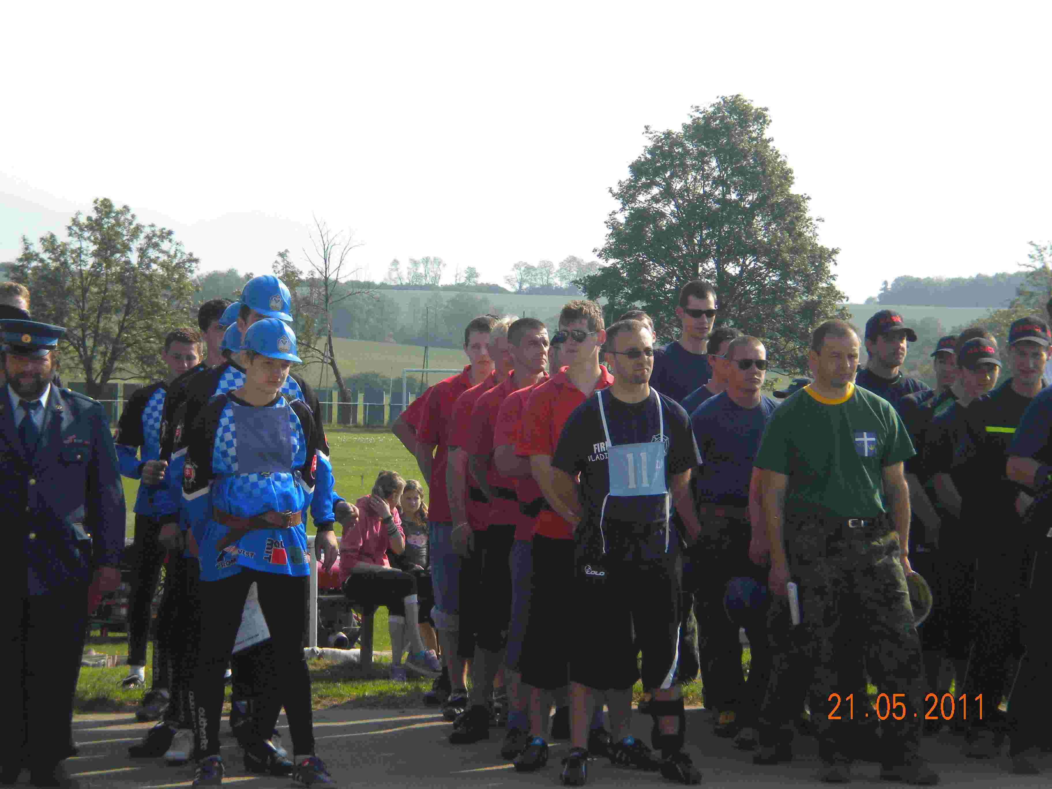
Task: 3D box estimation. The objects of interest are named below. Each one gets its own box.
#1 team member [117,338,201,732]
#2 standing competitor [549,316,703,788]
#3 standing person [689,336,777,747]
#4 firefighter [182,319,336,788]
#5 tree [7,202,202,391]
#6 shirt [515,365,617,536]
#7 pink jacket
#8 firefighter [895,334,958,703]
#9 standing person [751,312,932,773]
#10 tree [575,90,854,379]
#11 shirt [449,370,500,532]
[{"bbox_3d":[-1.712,0.542,15.300,0.600,1.750,0.400,0,1,-17],"label":"team member"},{"bbox_3d":[0.390,0.603,12.350,0.590,1.780,0.400,0,1,-20],"label":"standing competitor"},{"bbox_3d":[0.875,0.609,13.400,0.500,1.730,0.340,0,0,-20],"label":"standing person"},{"bbox_3d":[-1.039,0.603,12.350,0.570,1.780,0.420,0,1,-20],"label":"firefighter"},{"bbox_3d":[-16.896,-3.313,128.000,7.400,9.200,7.000,0,0,0],"label":"tree"},{"bbox_3d":[0.229,0.232,12.800,0.560,0.700,0.310,0,1,-22],"label":"shirt"},{"bbox_3d":[-0.815,0.755,16.700,0.360,0.460,0.400,0,0,41],"label":"pink jacket"},{"bbox_3d":[2.011,0.595,15.150,0.520,1.770,0.340,0,0,-3],"label":"firefighter"},{"bbox_3d":[1.229,0.603,12.350,0.660,1.780,0.420,0,1,-20],"label":"standing person"},{"bbox_3d":[7.500,-5.390,128.000,10.700,13.300,10.200,0,0,0],"label":"tree"},{"bbox_3d":[-0.078,0.243,14.000,0.550,0.690,0.310,0,1,-21],"label":"shirt"}]

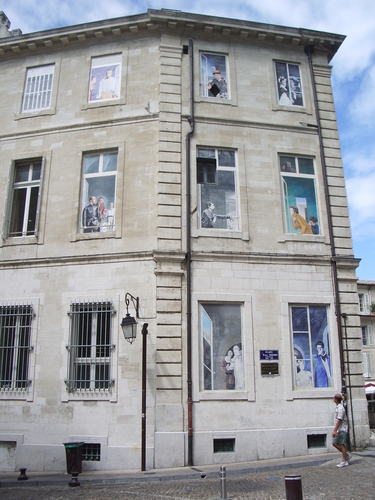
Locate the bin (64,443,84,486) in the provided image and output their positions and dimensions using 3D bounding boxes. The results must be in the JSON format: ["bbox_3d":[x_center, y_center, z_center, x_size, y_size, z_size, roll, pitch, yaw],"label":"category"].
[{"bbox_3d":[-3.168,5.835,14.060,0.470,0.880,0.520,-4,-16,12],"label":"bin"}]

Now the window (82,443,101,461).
[{"bbox_3d":[-2.808,5.824,14.555,0.694,0.474,0.100,-4,-16,12],"label":"window"}]

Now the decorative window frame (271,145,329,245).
[{"bbox_3d":[3.424,-1.718,15.537,1.600,3.083,0.200,3,-15,-12],"label":"decorative window frame"}]

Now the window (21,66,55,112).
[{"bbox_3d":[-4.869,-5.283,16.533,0.982,1.539,0.120,-4,-15,13],"label":"window"}]

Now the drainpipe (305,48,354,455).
[{"bbox_3d":[4.696,-0.794,16.705,0.300,13.901,0.220,3,-16,-11],"label":"drainpipe"}]

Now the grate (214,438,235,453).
[{"bbox_3d":[1.049,5.553,14.352,0.625,0.364,0.150,3,-16,-11],"label":"grate"}]

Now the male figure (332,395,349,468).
[{"bbox_3d":[3.989,4.663,13.122,0.460,1.750,0.480,2,-16,-8],"label":"male figure"}]

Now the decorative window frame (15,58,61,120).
[{"bbox_3d":[-5.395,-5.828,18.302,1.605,2.315,0.200,-4,-16,12],"label":"decorative window frame"}]

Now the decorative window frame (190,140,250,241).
[{"bbox_3d":[0.961,-1.774,14.984,1.702,2.961,0.200,3,-15,-12],"label":"decorative window frame"}]

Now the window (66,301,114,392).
[{"bbox_3d":[-2.647,2.640,13.867,1.211,2.430,0.250,-4,-15,13],"label":"window"}]

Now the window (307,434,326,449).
[{"bbox_3d":[3.495,5.188,13.699,0.521,0.331,0.080,3,-15,-12],"label":"window"}]

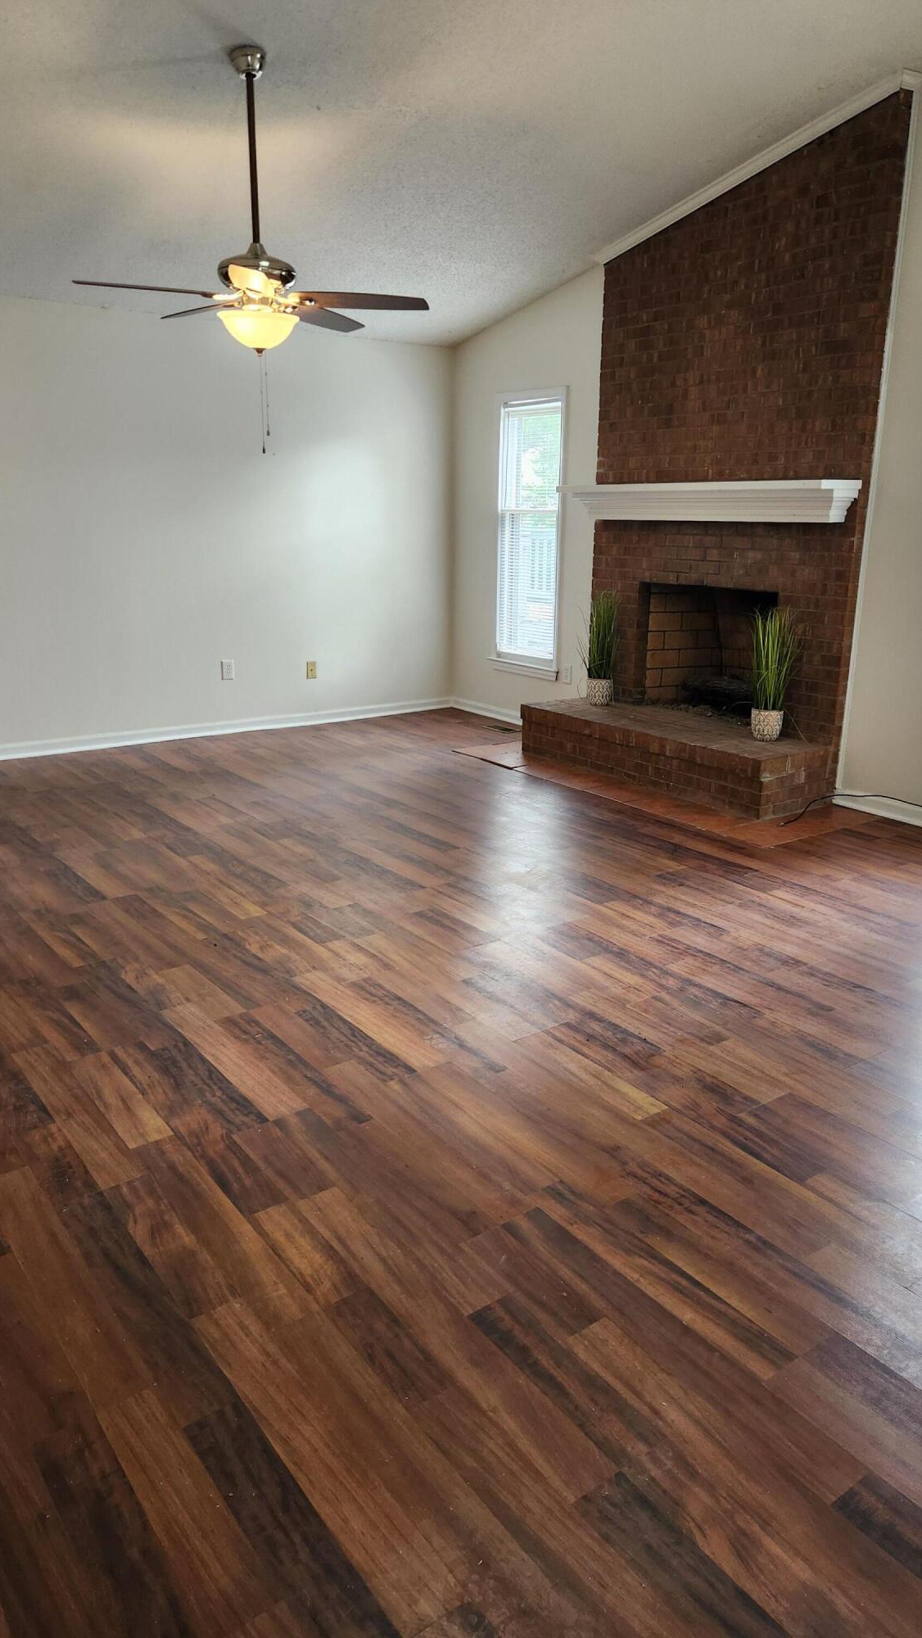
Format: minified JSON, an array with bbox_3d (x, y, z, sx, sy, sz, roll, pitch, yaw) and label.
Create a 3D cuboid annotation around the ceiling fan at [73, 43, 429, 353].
[{"bbox_3d":[-0.756,-2.243,3.970,1.300,1.020,1.300,-10,19,-34],"label":"ceiling fan"}]

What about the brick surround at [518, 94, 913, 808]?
[{"bbox_3d":[1.131,-1.730,5.569,0.592,3.095,1.816,-10,19,-34],"label":"brick surround"}]

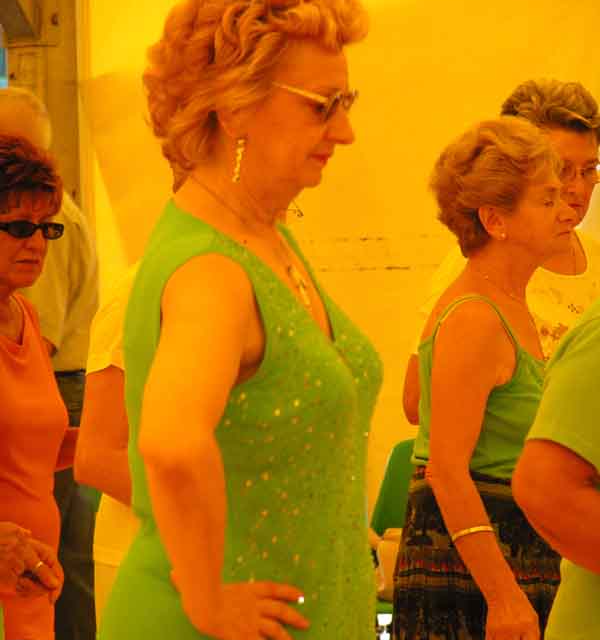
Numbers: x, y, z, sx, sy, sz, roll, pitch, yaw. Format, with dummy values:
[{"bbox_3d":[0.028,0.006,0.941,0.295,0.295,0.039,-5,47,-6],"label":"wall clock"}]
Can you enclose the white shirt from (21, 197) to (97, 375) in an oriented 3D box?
[{"bbox_3d":[-0.635,-0.103,15.300,0.300,0.500,0.470,0,0,20],"label":"white shirt"}]

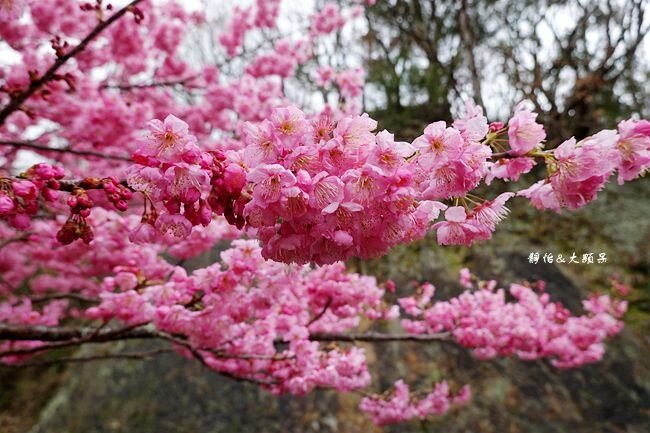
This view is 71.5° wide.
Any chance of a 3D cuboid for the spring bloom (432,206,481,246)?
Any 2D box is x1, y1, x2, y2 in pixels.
[{"bbox_3d":[0.084,0.003,0.290,0.032,0.031,0.018,0,45,16],"label":"spring bloom"}]

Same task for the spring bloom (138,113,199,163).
[{"bbox_3d":[-0.096,-0.050,0.280,0.035,0.033,0.017,0,27,-13],"label":"spring bloom"}]

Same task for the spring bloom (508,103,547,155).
[{"bbox_3d":[0.130,-0.055,0.295,0.032,0.032,0.019,0,0,-45],"label":"spring bloom"}]

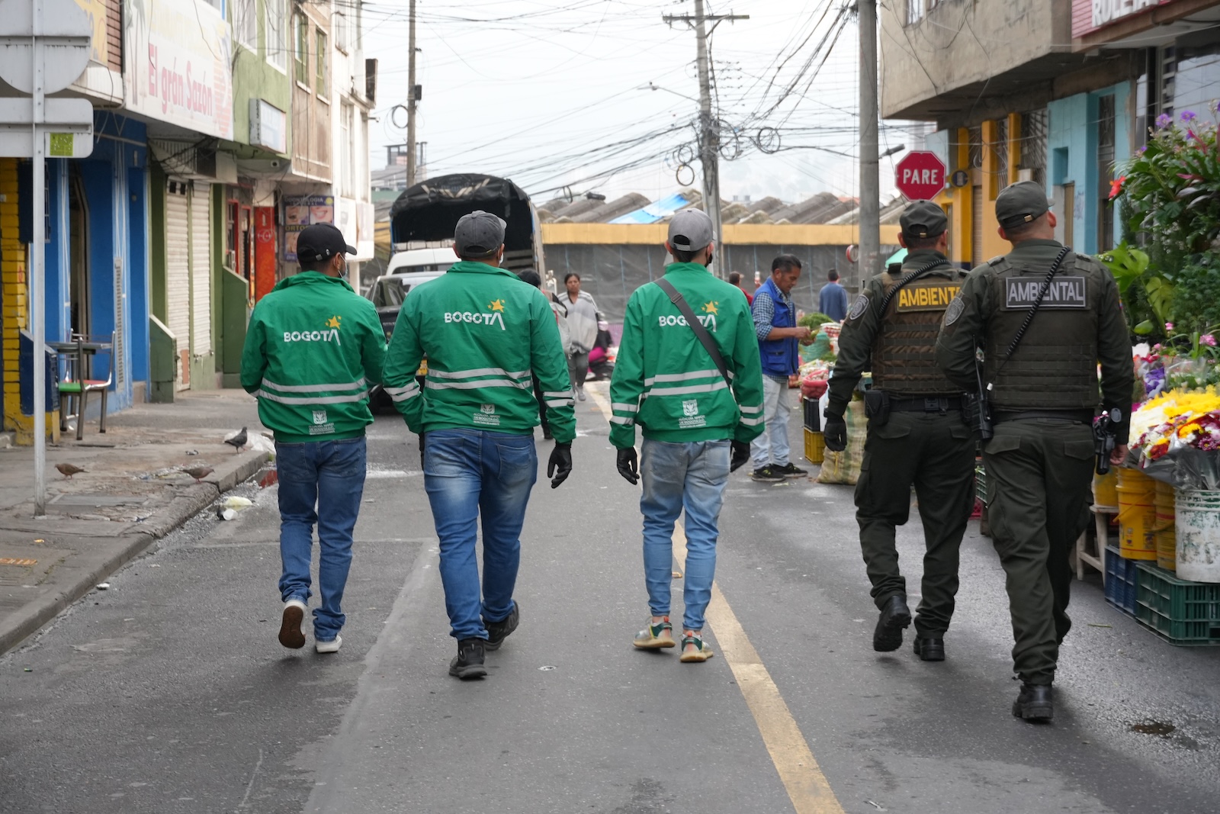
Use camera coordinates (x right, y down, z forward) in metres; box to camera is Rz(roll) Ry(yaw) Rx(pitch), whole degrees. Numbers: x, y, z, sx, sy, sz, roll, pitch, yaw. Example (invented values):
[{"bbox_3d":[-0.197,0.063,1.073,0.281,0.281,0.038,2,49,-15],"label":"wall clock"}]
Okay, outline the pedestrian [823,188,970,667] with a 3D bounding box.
[{"bbox_3d":[1.146,0.086,8.880,0.590,1.770,0.620,0,3,-1],"label":"pedestrian"}]

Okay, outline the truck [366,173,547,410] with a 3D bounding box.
[{"bbox_3d":[-2.369,-2.134,37.000,2.250,3.200,7.000,0,3,-1],"label":"truck"}]

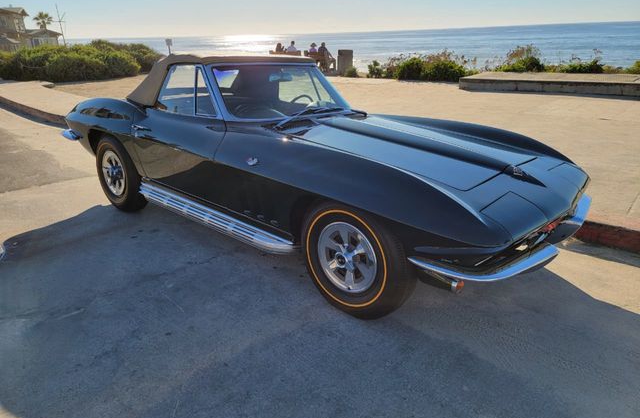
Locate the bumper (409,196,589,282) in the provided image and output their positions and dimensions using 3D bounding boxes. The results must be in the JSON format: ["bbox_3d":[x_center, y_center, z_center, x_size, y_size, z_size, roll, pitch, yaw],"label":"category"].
[{"bbox_3d":[1.141,0.063,2.472,0.530,0.155,1.670,16,26,37],"label":"bumper"}]

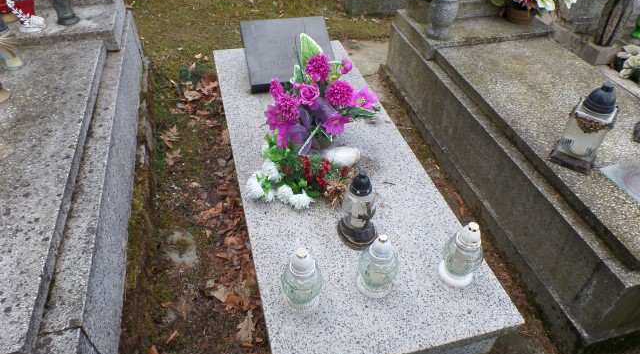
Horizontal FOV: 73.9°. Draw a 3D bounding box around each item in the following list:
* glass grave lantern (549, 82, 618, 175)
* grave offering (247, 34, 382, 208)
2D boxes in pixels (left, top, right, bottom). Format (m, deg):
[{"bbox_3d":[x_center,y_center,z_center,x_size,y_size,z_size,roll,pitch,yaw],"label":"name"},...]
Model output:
[{"bbox_3d":[0.959,-0.177,1.509,0.130,0.295,0.125,28,49,25],"label":"glass grave lantern"},{"bbox_3d":[-0.023,-0.226,1.683,0.580,0.380,0.600,-9,44,-12],"label":"grave offering"}]

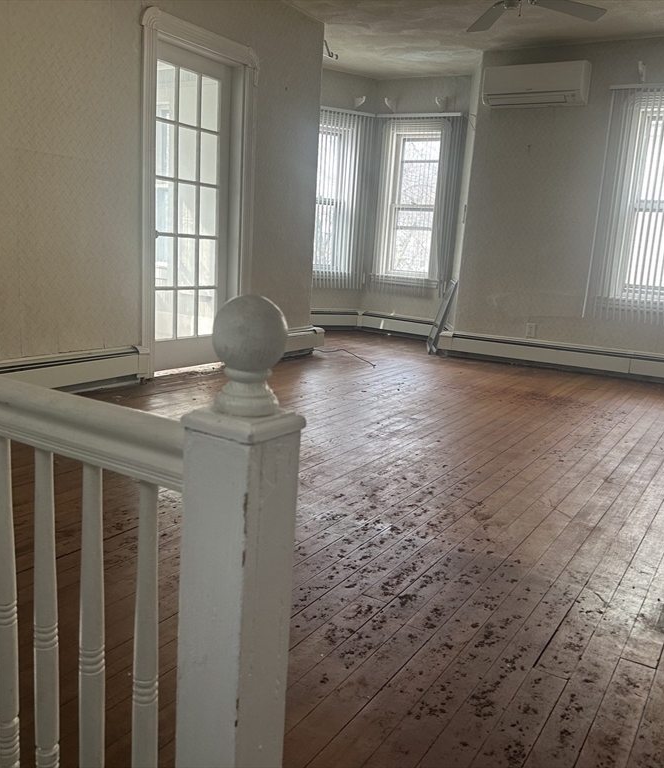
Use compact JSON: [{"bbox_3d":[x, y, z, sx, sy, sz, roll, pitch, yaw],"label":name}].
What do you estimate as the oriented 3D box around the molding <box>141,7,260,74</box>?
[{"bbox_3d":[-0.793,-2.168,4.463,0.040,0.131,1.083,10,13,31],"label":"molding"}]

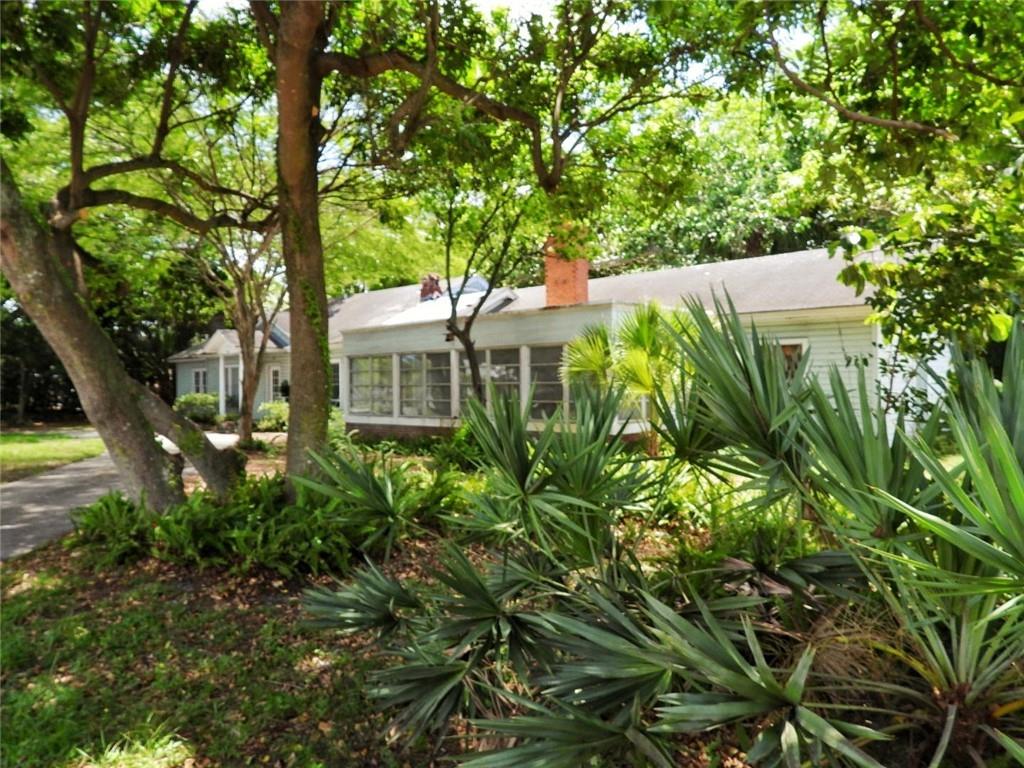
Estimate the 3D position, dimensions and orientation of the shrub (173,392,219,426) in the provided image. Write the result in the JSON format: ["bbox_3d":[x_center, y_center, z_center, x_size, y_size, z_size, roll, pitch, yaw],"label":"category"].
[{"bbox_3d":[-11.367,0.916,25.500,1.600,1.250,1.500,0,0,0],"label":"shrub"}]

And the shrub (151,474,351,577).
[{"bbox_3d":[-2.366,1.200,6.600,1.750,0.640,1.300,0,0,0],"label":"shrub"}]

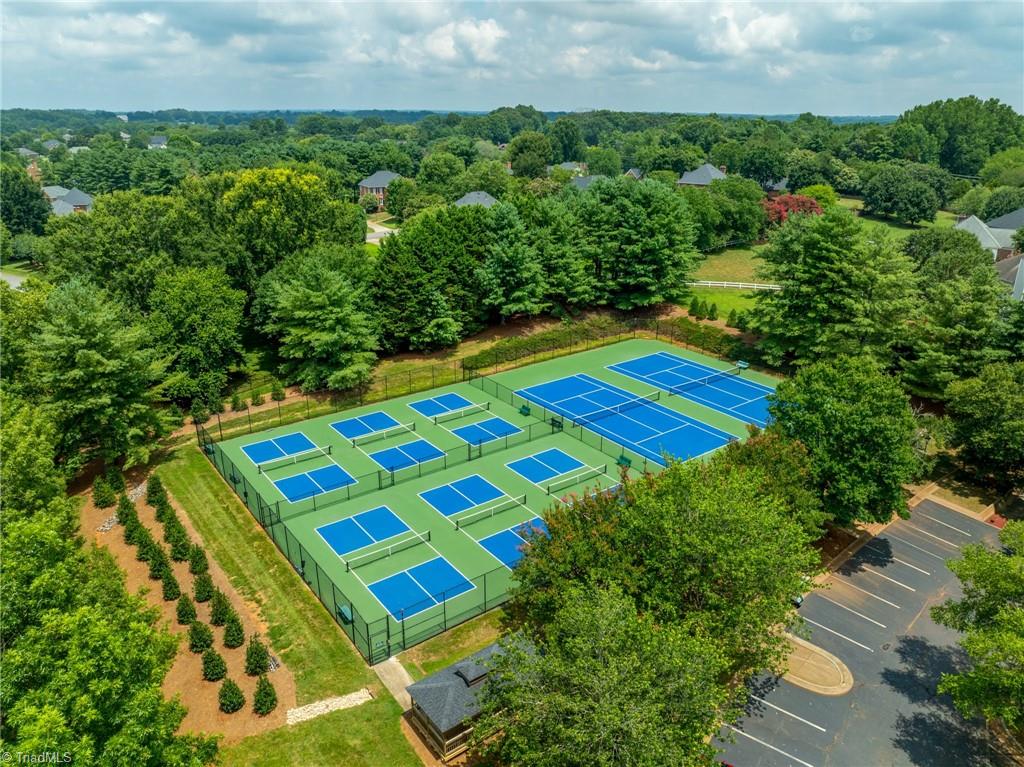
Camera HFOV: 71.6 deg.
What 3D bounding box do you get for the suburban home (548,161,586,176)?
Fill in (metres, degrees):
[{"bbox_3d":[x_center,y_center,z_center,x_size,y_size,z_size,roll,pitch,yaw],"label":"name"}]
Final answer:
[{"bbox_3d":[22.212,-84.848,284.000,16.000,9.000,12.000,4,21,8],"label":"suburban home"}]

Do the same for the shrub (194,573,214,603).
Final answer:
[{"bbox_3d":[-20.754,13.599,47.696,1.275,1.921,1.275,-14,25,-35],"label":"shrub"}]

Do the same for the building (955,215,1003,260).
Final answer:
[{"bbox_3d":[86.306,-25.846,131.000,9.500,7.800,9.000,-6,22,-17],"label":"building"}]

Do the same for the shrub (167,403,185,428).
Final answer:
[{"bbox_3d":[-34.664,3.183,72.914,1.748,2.566,1.748,0,21,0],"label":"shrub"}]

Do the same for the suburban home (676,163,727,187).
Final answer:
[{"bbox_3d":[57.182,-60.484,213.000,13.000,10.000,14.000,14,25,32],"label":"suburban home"}]

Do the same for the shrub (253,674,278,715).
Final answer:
[{"bbox_3d":[-13.498,16.821,38.668,1.299,2.372,1.299,-14,25,-35],"label":"shrub"}]

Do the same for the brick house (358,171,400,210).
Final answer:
[{"bbox_3d":[-36.475,-54.927,203.000,13.000,10.000,10.500,7,22,16],"label":"brick house"}]

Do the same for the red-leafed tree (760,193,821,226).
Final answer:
[{"bbox_3d":[56.325,-33.654,143.000,11.500,9.000,10.500,0,21,0],"label":"red-leafed tree"}]

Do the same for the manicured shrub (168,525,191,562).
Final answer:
[{"bbox_3d":[-24.457,11.716,52.149,1.387,2.689,1.387,0,21,0],"label":"manicured shrub"}]

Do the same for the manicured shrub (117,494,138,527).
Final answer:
[{"bbox_3d":[-30.896,10.017,56.757,1.490,2.590,1.490,0,21,0],"label":"manicured shrub"}]

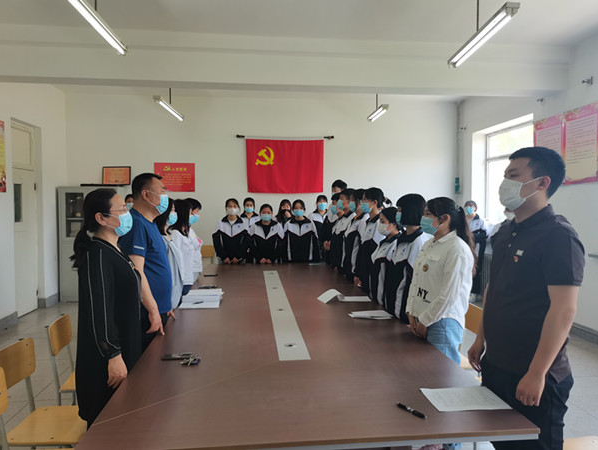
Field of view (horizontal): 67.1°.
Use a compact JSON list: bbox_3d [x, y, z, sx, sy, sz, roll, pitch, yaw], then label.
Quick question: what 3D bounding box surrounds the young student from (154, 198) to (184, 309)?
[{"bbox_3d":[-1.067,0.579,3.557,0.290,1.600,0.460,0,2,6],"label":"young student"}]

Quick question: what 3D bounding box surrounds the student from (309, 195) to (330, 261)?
[{"bbox_3d":[0.335,0.408,6.743,0.460,1.670,0.290,0,2,-6],"label":"student"}]

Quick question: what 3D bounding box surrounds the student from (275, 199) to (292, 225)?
[{"bbox_3d":[-0.207,0.436,6.689,0.460,1.620,0.290,0,2,-6],"label":"student"}]

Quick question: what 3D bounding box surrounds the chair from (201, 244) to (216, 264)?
[{"bbox_3d":[-1.520,0.798,6.945,0.400,0.840,0.440,0,3,-5],"label":"chair"}]

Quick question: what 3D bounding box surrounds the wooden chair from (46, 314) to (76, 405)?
[{"bbox_3d":[-1.300,1.000,2.920,0.450,0.810,0.400,0,3,-5],"label":"wooden chair"}]

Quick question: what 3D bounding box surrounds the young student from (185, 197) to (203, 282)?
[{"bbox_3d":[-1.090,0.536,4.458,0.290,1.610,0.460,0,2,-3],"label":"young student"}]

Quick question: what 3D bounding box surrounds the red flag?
[{"bbox_3d":[-0.237,-1.037,7.981,1.378,0.927,0.040,0,2,-6],"label":"red flag"}]

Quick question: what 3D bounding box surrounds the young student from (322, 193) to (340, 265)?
[{"bbox_3d":[0.490,0.457,5.604,0.290,1.670,0.460,-1,3,-31],"label":"young student"}]

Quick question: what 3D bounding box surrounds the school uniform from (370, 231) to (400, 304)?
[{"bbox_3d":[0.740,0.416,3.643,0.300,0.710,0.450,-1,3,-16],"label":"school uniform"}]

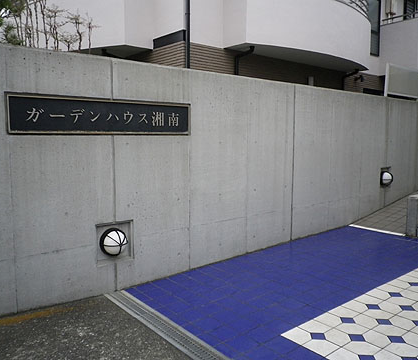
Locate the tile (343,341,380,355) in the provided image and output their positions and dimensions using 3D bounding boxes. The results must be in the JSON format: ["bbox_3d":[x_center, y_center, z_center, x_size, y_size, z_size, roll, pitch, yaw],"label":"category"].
[{"bbox_3d":[1.088,1.202,2.765,0.195,0.012,0.195,-6,8,-38],"label":"tile"}]

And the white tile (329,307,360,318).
[{"bbox_3d":[1.151,1.137,3.307,0.195,0.012,0.195,-6,8,-38],"label":"white tile"}]

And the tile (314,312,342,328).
[{"bbox_3d":[0.996,1.153,3.186,0.195,0.012,0.195,-6,8,-38],"label":"tile"}]

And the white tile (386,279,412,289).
[{"bbox_3d":[1.927,1.055,3.912,0.195,0.012,0.195,-6,8,-38],"label":"white tile"}]

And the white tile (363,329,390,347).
[{"bbox_3d":[1.240,1.182,2.877,0.195,0.012,0.195,-6,8,-38],"label":"white tile"}]

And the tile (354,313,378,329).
[{"bbox_3d":[1.277,1.154,3.162,0.195,0.012,0.195,-6,8,-38],"label":"tile"}]

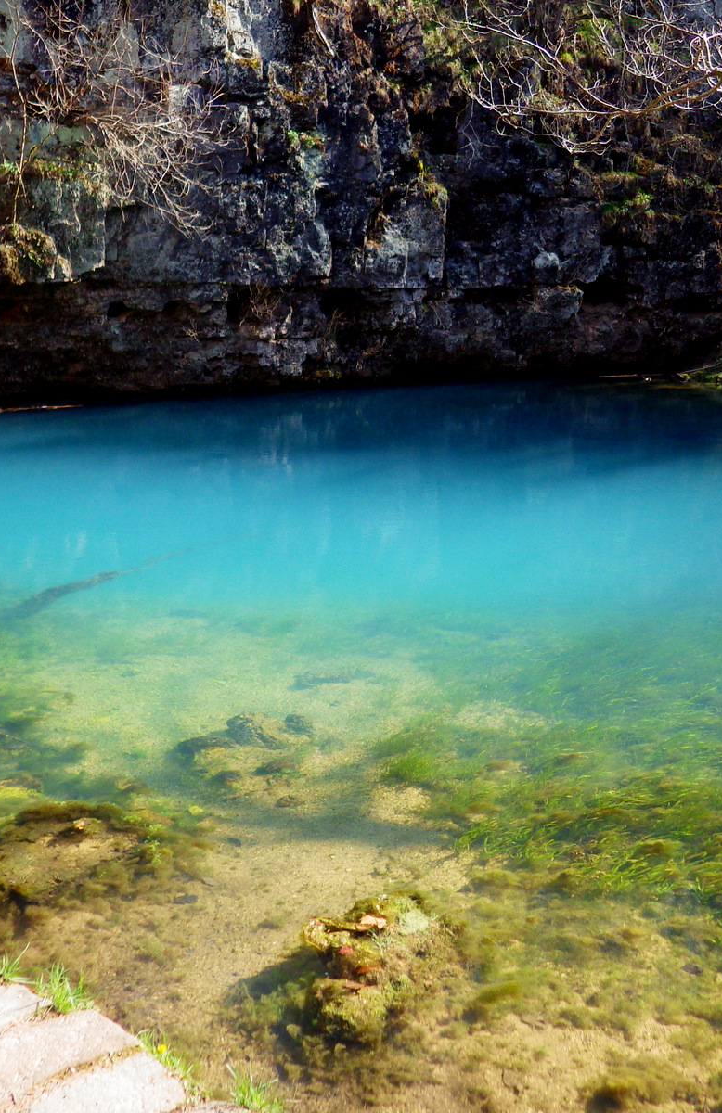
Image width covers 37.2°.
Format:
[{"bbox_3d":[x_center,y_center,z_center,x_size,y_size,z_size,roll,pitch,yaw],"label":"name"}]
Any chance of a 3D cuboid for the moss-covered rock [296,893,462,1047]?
[{"bbox_3d":[0.058,1.370,3.550,0.520,0.300,0.460,0,13,0],"label":"moss-covered rock"}]

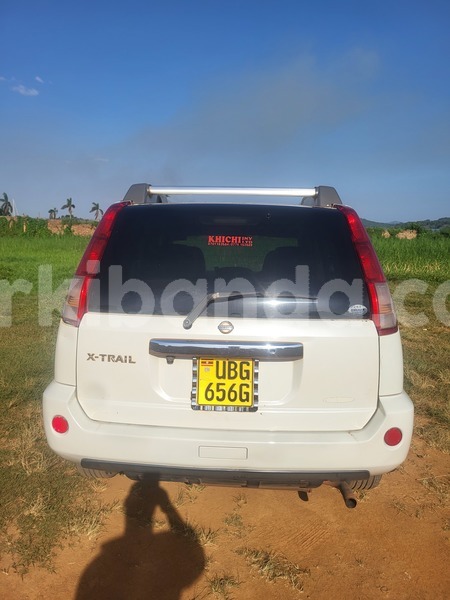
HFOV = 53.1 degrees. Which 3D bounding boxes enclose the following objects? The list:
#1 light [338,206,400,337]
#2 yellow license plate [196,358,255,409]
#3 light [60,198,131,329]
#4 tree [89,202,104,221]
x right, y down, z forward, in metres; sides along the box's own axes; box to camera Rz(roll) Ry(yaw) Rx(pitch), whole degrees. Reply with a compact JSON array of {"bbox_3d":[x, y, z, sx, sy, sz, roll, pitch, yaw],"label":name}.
[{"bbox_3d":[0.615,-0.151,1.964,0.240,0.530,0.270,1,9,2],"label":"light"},{"bbox_3d":[0.002,0.354,1.920,0.245,0.215,0.020,2,2,3],"label":"yellow license plate"},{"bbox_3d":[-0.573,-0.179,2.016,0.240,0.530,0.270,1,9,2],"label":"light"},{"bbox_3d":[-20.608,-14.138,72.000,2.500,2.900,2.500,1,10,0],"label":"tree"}]

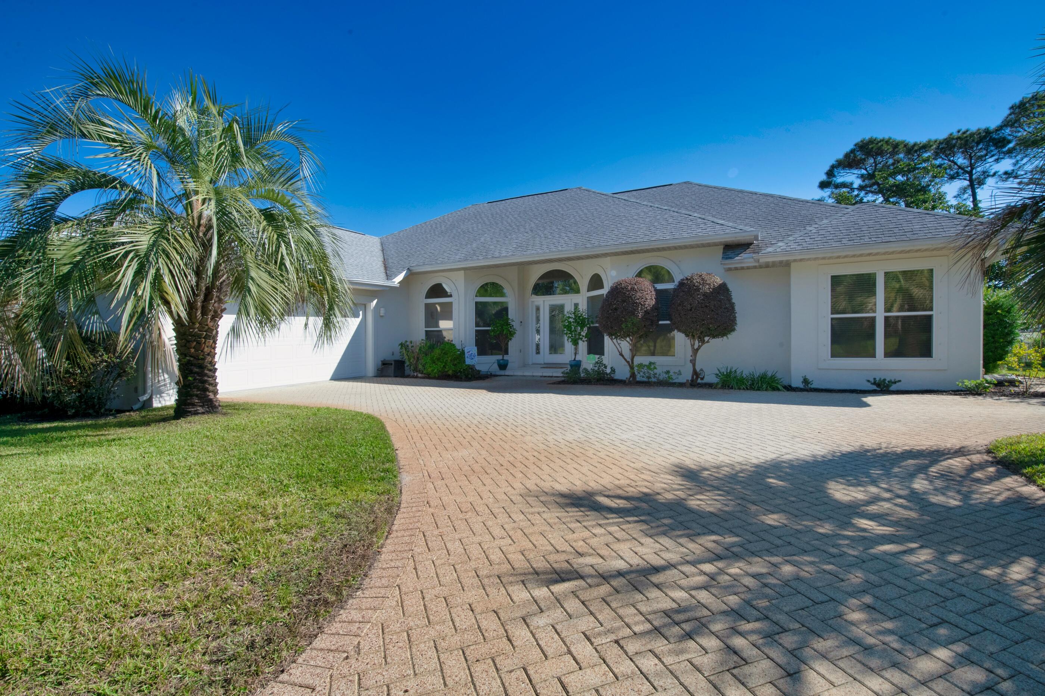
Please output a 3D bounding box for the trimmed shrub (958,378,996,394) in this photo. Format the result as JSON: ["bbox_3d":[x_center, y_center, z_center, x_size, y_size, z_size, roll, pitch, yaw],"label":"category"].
[{"bbox_3d":[8.309,0.703,8.500,0.550,0.290,0.500,0,-1,21],"label":"trimmed shrub"}]

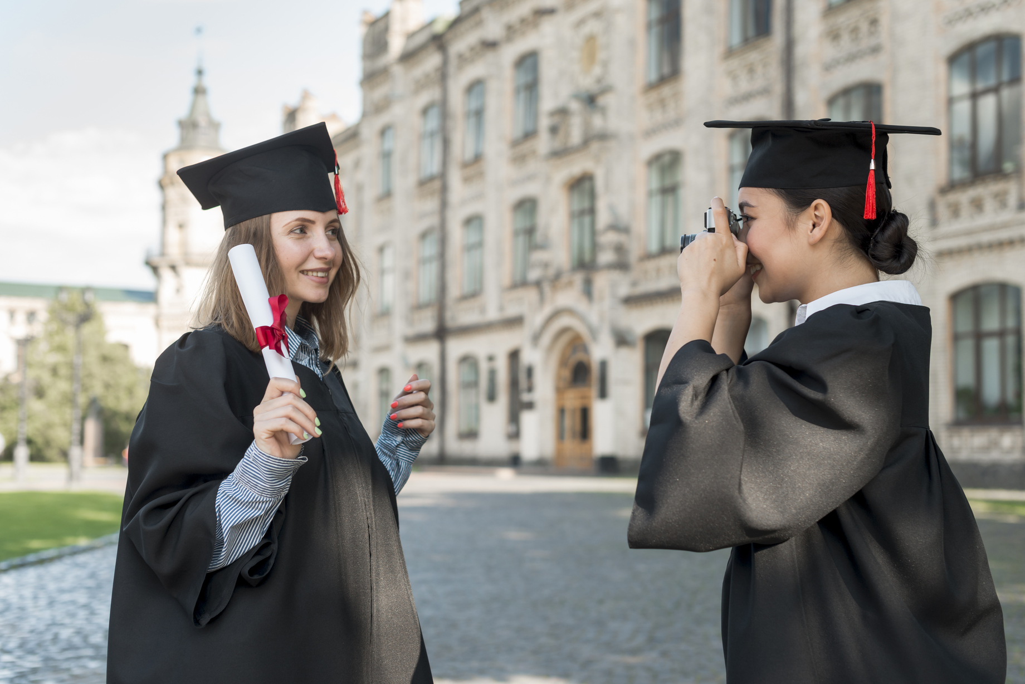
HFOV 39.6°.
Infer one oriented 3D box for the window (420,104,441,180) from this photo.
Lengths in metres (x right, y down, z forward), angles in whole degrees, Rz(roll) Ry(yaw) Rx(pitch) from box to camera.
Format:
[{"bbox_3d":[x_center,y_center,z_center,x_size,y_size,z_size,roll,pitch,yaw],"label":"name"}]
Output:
[{"bbox_3d":[-3.057,-7.510,53.298,0.200,2.720,1.700,2,-5,-26],"label":"window"}]

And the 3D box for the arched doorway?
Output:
[{"bbox_3d":[1.958,1.879,44.796,0.500,4.247,2.479,3,-5,-27],"label":"arched doorway"}]

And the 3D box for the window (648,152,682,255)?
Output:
[{"bbox_3d":[4.114,-3.789,38.600,0.200,2.720,1.700,2,-5,-26],"label":"window"}]

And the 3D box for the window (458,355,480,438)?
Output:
[{"bbox_3d":[-1.531,1.974,51.755,0.300,2.877,1.962,3,-5,-27],"label":"window"}]

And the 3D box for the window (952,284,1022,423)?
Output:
[{"bbox_3d":[9.295,0.220,27.872,0.200,2.720,1.850,2,-5,-26],"label":"window"}]

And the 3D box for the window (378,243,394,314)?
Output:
[{"bbox_3d":[-5.037,-2.559,56.868,0.200,2.720,1.700,2,-5,-26],"label":"window"}]

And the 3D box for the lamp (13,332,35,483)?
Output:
[{"bbox_3d":[-14.421,1.878,42.000,0.660,4.488,0.620,1,-5,0],"label":"lamp"}]

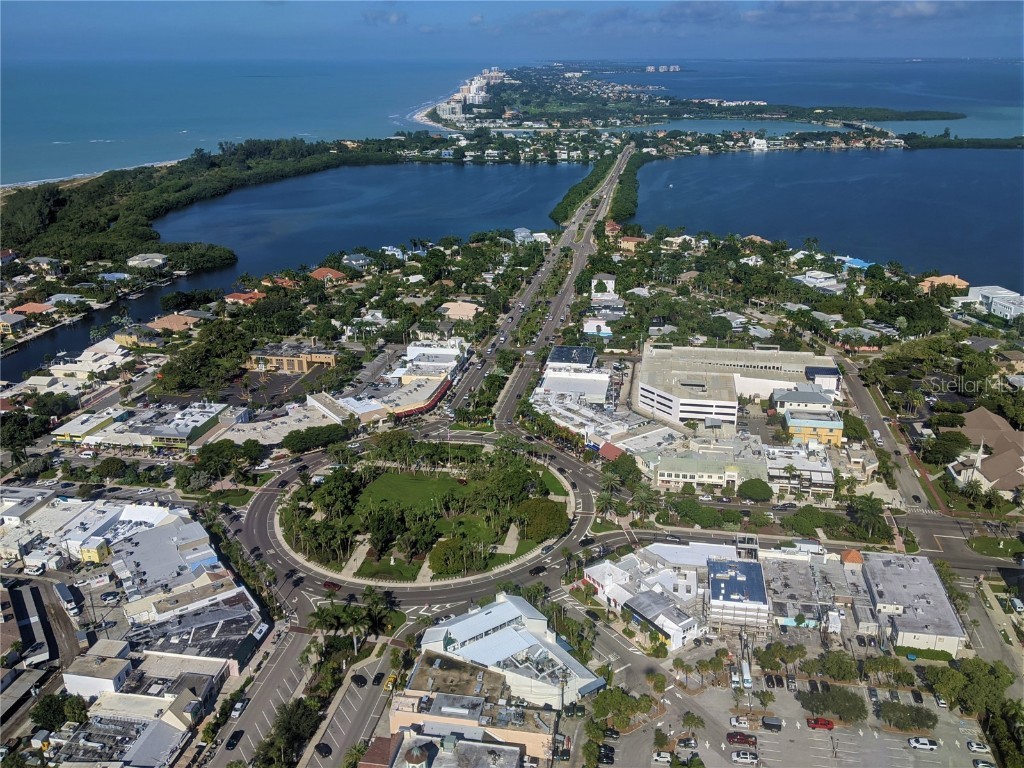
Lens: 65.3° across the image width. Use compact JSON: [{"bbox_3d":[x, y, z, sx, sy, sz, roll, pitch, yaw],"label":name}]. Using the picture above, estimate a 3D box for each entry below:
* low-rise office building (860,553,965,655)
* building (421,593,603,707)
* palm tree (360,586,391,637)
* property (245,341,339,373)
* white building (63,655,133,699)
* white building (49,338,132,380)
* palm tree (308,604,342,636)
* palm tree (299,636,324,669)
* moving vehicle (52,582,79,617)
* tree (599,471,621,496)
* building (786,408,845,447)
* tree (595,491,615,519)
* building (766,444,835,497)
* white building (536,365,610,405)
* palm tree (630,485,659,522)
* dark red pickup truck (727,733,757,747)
[{"bbox_3d":[113.690,62.030,229.330,18.900,6.600,37.300,4,23,10],"label":"low-rise office building"},{"bbox_3d":[-0.400,70.710,203.790,28.800,10.000,39.800,-16,27,-34],"label":"building"},{"bbox_3d":[-36.970,62.280,215.110,7.800,14.600,7.800,0,22,0],"label":"palm tree"},{"bbox_3d":[-111.290,-13.530,410.520,44.500,8.300,21.000,3,23,7],"label":"property"},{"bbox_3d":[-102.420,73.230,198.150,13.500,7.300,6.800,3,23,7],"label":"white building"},{"bbox_3d":[-212.220,-13.190,410.750,27.500,7.500,37.500,4,23,10],"label":"white building"},{"bbox_3d":[-50.310,64.920,210.020,8.400,13.600,8.400,0,22,0],"label":"palm tree"},{"bbox_3d":[-51.390,69.520,203.850,6.400,9.800,6.400,0,22,0],"label":"palm tree"},{"bbox_3d":[-127.490,62.330,229.260,2.600,3.700,13.000,-19,29,-39],"label":"moving vehicle"},{"bbox_3d":[35.550,36.560,286.300,7.500,10.300,7.500,0,22,0],"label":"tree"},{"bbox_3d":[125.330,17.740,332.650,20.700,9.800,15.000,5,23,11],"label":"building"},{"bbox_3d":[32.360,42.050,272.970,7.300,10.300,7.300,0,22,0],"label":"tree"},{"bbox_3d":[108.090,32.510,297.190,22.400,9.500,21.700,4,23,9],"label":"building"},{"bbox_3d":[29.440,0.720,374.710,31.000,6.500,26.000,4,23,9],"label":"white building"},{"bbox_3d":[44.690,41.260,269.110,8.600,12.200,8.600,0,22,0],"label":"palm tree"},{"bbox_3d":[53.560,82.340,186.130,6.500,1.950,2.100,3,23,8],"label":"dark red pickup truck"}]

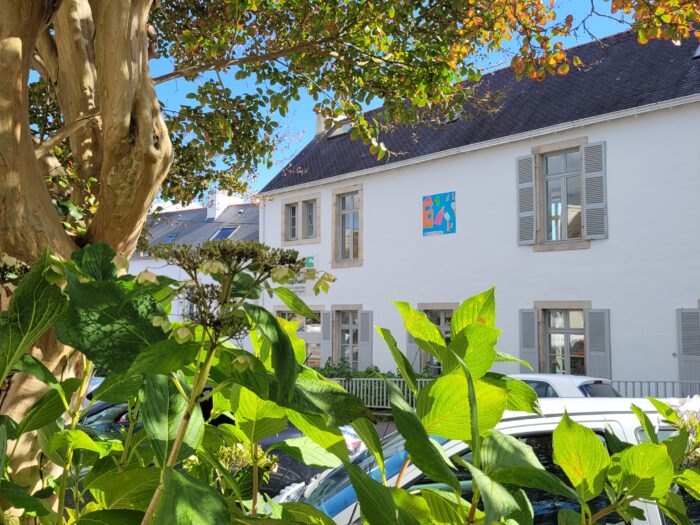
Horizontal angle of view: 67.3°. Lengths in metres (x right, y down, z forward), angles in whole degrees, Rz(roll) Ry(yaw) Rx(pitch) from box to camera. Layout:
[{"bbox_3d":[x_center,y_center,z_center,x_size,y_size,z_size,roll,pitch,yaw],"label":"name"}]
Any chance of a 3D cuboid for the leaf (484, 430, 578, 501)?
[{"bbox_3d":[0.269,0.301,0.780,0.151,0.104,0.070,-2,-7,19],"label":"leaf"}]

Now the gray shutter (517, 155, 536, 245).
[{"bbox_3d":[4.460,-1.576,13.321,0.458,2.296,0.050,-5,-8,40],"label":"gray shutter"}]

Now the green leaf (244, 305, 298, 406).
[{"bbox_3d":[-0.122,0.139,0.800,0.084,0.152,0.060,2,-6,-8],"label":"green leaf"}]

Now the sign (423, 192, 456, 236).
[{"bbox_3d":[2.528,-1.365,14.954,1.058,1.174,0.030,-5,-8,40],"label":"sign"}]

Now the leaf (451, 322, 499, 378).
[{"bbox_3d":[0.197,0.141,0.840,0.086,0.091,0.050,-1,-6,13],"label":"leaf"}]

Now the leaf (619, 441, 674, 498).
[{"bbox_3d":[0.472,0.332,0.840,0.089,0.089,0.050,-3,-7,28],"label":"leaf"}]

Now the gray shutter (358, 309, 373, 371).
[{"bbox_3d":[0.486,2.549,16.185,0.471,2.096,0.050,-5,-8,40],"label":"gray shutter"}]

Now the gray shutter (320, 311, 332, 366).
[{"bbox_3d":[-0.801,2.654,17.260,0.464,2.096,0.050,-5,-8,40],"label":"gray shutter"}]

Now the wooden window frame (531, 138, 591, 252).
[{"bbox_3d":[5.153,-1.623,12.860,1.355,2.690,0.200,-5,-8,40],"label":"wooden window frame"}]

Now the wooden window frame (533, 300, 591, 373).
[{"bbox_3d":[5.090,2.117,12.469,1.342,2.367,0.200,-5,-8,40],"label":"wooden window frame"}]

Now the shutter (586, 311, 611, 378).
[{"bbox_3d":[5.649,2.122,11.878,0.477,2.109,0.050,-5,-8,40],"label":"shutter"}]

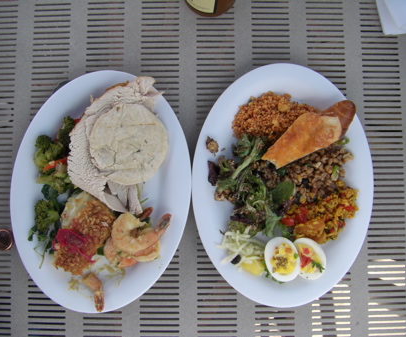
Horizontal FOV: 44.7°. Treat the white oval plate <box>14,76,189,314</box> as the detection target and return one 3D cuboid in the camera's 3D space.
[{"bbox_3d":[-0.127,0.028,0.626,0.225,0.026,0.303,7,87,1],"label":"white oval plate"}]

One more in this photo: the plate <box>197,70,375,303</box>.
[{"bbox_3d":[0.098,0.019,0.622,0.224,0.026,0.302,1,87,1],"label":"plate"}]

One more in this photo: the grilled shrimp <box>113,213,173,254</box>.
[{"bbox_3d":[-0.075,0.079,0.600,0.071,0.022,0.049,2,87,1],"label":"grilled shrimp"}]

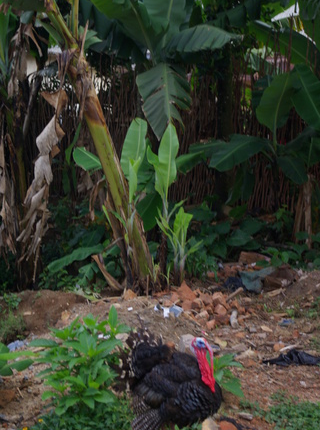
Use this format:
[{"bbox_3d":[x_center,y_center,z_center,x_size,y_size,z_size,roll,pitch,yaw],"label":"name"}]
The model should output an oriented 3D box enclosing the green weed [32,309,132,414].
[{"bbox_3d":[-0.538,0.978,7.300,0.661,0.707,0.600,0,2,0],"label":"green weed"}]

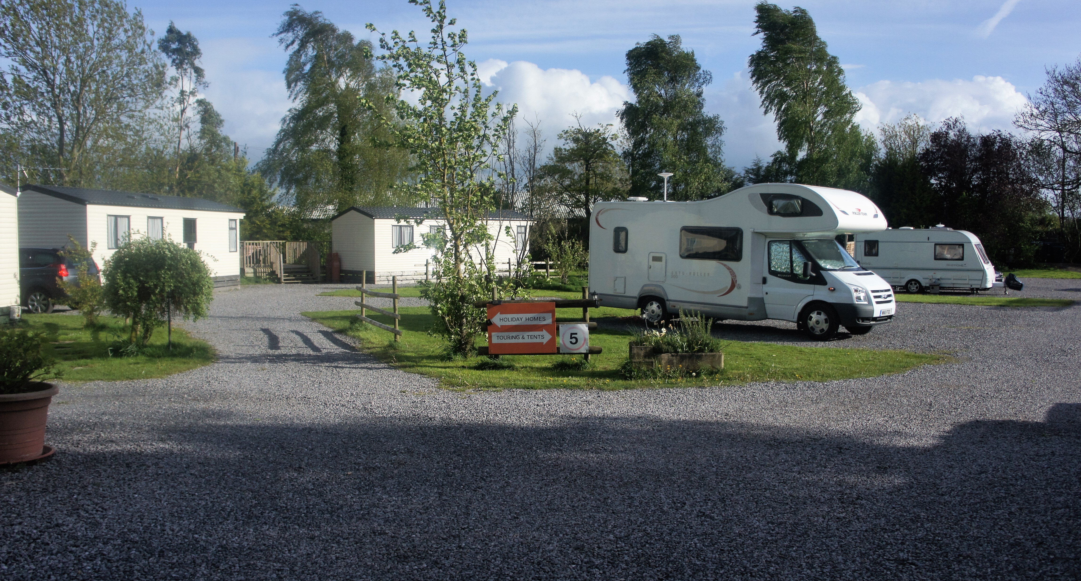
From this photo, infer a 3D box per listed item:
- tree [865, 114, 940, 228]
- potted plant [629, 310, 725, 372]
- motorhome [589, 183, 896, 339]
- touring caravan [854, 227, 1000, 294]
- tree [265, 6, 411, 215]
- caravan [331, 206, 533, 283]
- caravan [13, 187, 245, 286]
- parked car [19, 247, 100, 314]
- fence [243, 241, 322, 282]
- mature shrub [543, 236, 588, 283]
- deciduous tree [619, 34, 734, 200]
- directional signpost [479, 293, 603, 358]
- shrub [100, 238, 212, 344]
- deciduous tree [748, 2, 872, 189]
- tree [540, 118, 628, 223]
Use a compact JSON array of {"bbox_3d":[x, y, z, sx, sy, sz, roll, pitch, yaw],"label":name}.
[{"bbox_3d":[25.213,-6.925,58.182,5.100,10.900,5.200,1,4,11],"label":"tree"},{"bbox_3d":[1.954,0.716,12.260,1.370,0.880,0.800,0,3,0],"label":"potted plant"},{"bbox_3d":[4.260,-0.700,18.120,6.500,3.050,2.300,5,6,43],"label":"motorhome"},{"bbox_3d":[15.054,-1.207,32.484,5.000,2.550,2.250,2,4,29],"label":"touring caravan"},{"bbox_3d":[-11.360,-8.241,46.608,8.370,14.770,8.370,0,3,0],"label":"tree"},{"bbox_3d":[-5.154,-2.292,41.763,9.600,3.450,3.650,-3,5,-44],"label":"caravan"},{"bbox_3d":[-14.412,-1.649,29.457,3.650,3.450,9.600,1,4,7],"label":"caravan"},{"bbox_3d":[-13.275,-0.218,20.419,4.550,1.660,1.830,0,3,-7],"label":"parked car"},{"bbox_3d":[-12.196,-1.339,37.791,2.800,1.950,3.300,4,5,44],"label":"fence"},{"bbox_3d":[1.104,-1.389,37.184,2.100,2.200,2.000,0,3,0],"label":"mature shrub"},{"bbox_3d":[8.491,-8.559,52.599,7.120,14.730,7.120,0,3,0],"label":"deciduous tree"},{"bbox_3d":[-0.013,0.539,13.132,1.960,1.100,0.220,0,3,0],"label":"directional signpost"},{"bbox_3d":[-7.156,-0.046,15.727,2.100,2.080,2.000,0,3,0],"label":"shrub"},{"bbox_3d":[17.955,-10.038,55.489,8.200,17.400,7.300,1,4,9],"label":"deciduous tree"},{"bbox_3d":[2.247,-5.020,44.787,4.720,8.550,4.720,0,3,0],"label":"tree"}]

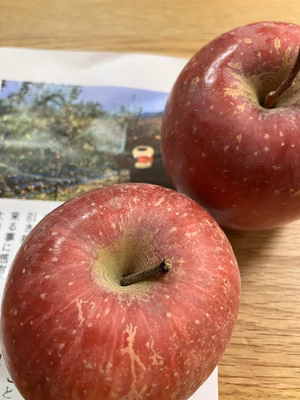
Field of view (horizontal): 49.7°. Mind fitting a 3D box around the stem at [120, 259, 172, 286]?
[{"bbox_3d":[-0.002,0.024,0.104,0.018,0.003,0.003,-24,78,18],"label":"stem"}]

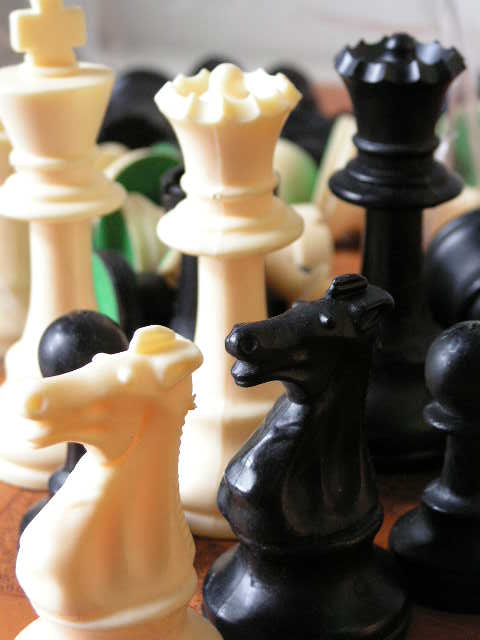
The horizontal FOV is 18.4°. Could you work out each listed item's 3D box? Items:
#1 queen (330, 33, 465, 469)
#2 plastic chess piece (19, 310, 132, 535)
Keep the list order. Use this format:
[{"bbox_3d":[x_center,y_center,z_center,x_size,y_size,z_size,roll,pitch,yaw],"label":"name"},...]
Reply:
[{"bbox_3d":[0.029,-0.014,0.281,0.032,0.081,0.032,-1,24,0],"label":"queen"},{"bbox_3d":[-0.025,0.020,0.248,0.025,0.046,0.025,-1,24,0],"label":"plastic chess piece"}]

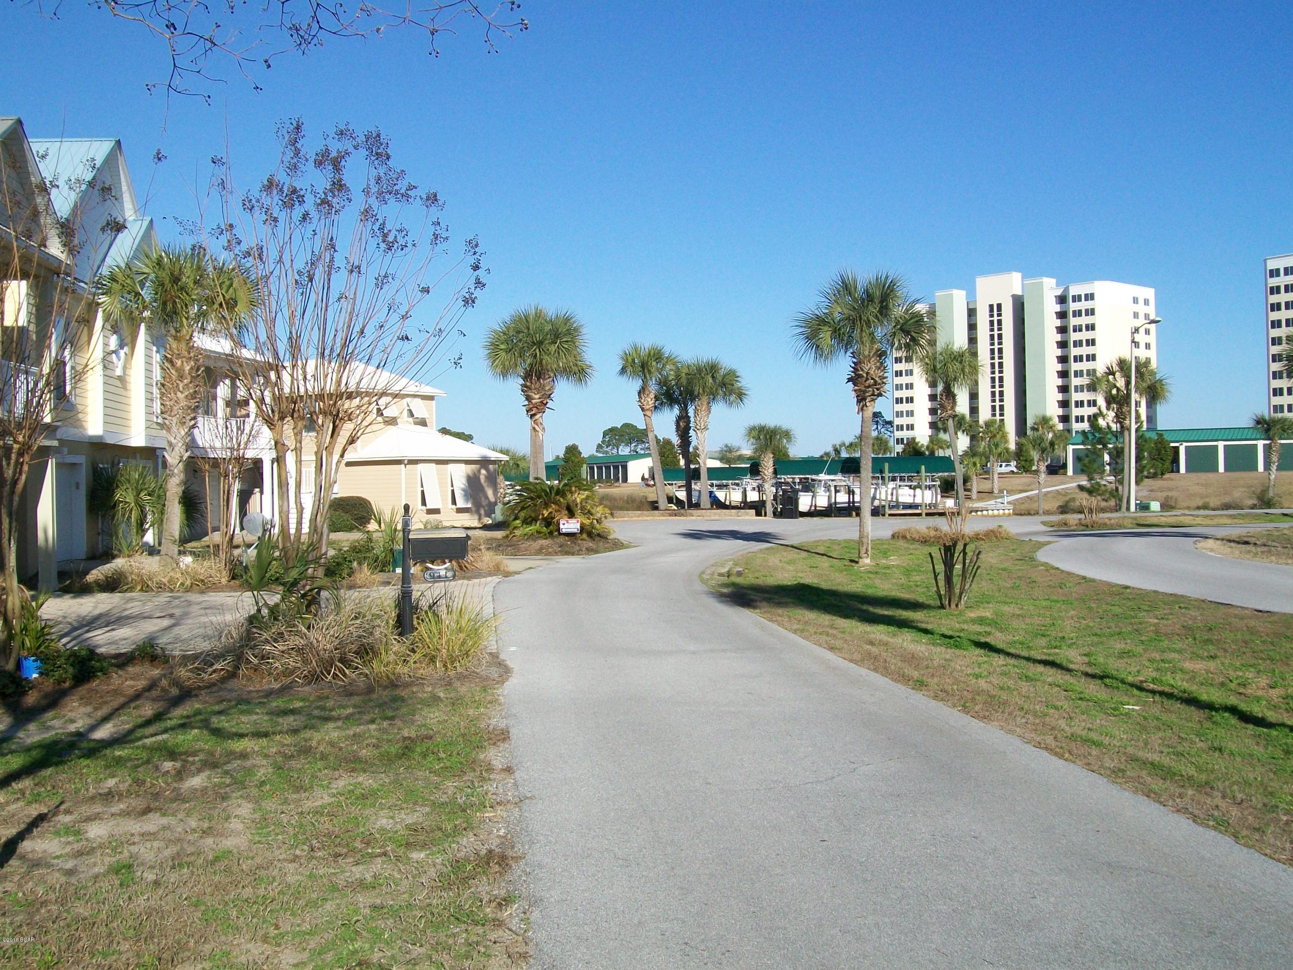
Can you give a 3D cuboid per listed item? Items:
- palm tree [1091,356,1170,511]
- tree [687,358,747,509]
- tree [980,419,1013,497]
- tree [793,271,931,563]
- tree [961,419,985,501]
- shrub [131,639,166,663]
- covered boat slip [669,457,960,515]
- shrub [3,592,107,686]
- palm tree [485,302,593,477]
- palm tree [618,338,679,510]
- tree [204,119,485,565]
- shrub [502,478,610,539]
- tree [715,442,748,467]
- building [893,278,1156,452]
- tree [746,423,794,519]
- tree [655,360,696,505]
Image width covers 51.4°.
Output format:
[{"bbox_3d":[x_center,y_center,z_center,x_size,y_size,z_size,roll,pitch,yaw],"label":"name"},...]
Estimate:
[{"bbox_3d":[21.208,-2.238,59.000,3.460,6.830,3.390,-1,0,0],"label":"palm tree"},{"bbox_3d":[2.918,-2.126,55.500,2.450,6.200,2.450,-1,0,0],"label":"tree"},{"bbox_3d":[23.618,-1.880,91.000,2.320,5.200,2.280,-1,0,0],"label":"tree"},{"bbox_3d":[4.340,-1.379,27.000,2.740,5.860,2.680,-1,0,0],"label":"tree"},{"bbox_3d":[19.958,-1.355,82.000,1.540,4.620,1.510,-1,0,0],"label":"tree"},{"bbox_3d":[-4.666,1.552,12.600,0.310,0.220,0.300,-1,0,-20],"label":"shrub"},{"bbox_3d":[11.633,0.168,107.955,7.790,4.085,27.550,-1,0,-29],"label":"covered boat slip"},{"bbox_3d":[-5.252,1.359,11.900,0.950,0.830,0.900,-1,0,-24],"label":"shrub"},{"bbox_3d":[-2.707,-1.660,34.000,2.730,5.750,2.680,-1,0,0],"label":"palm tree"},{"bbox_3d":[0.103,-2.396,55.000,2.550,6.900,2.550,-1,0,0],"label":"palm tree"},{"bbox_3d":[-3.015,-1.007,13.400,2.730,5.280,2.680,-1,0,0],"label":"tree"},{"bbox_3d":[-2.474,0.611,37.000,2.850,1.620,2.700,-1,0,0],"label":"shrub"},{"bbox_3d":[9.664,-2.620,155.000,3.200,4.400,3.200,-1,0,0],"label":"tree"},{"bbox_3d":[79.300,-23.082,288.000,26.000,42.000,48.500,-1,0,-45],"label":"building"},{"bbox_3d":[5.061,-0.599,55.000,1.980,3.880,1.940,-1,0,0],"label":"tree"},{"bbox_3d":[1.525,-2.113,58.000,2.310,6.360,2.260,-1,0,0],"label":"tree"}]

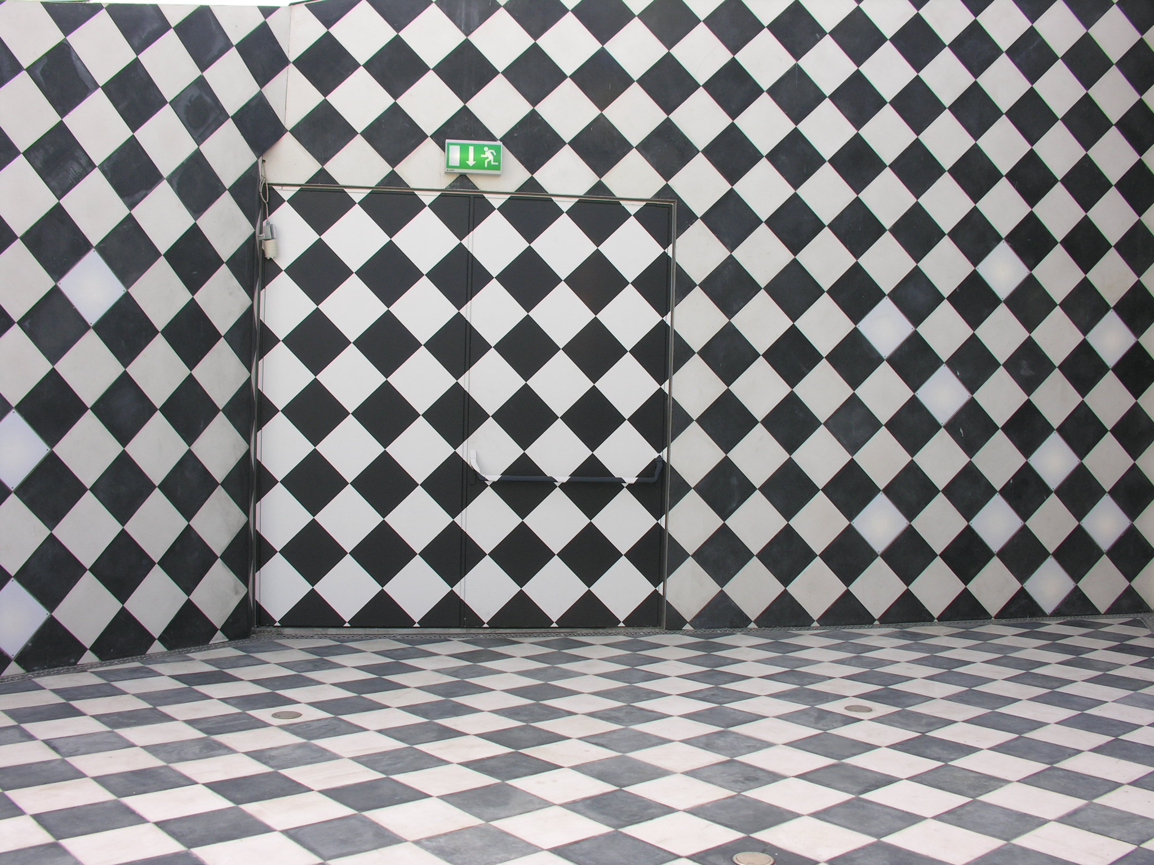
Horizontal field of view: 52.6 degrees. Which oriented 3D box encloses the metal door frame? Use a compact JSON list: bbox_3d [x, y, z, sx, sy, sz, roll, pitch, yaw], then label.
[{"bbox_3d":[-0.667,-0.131,7.093,2.530,2.680,0.100,1,1,-8],"label":"metal door frame"}]

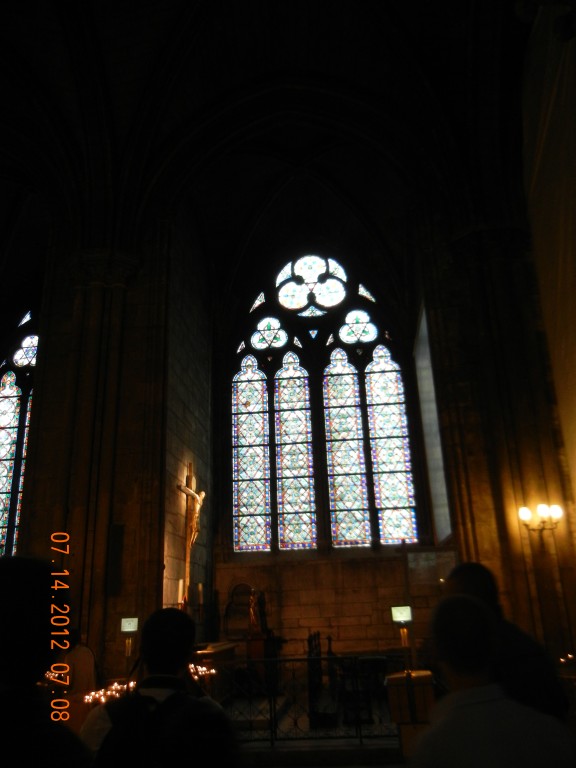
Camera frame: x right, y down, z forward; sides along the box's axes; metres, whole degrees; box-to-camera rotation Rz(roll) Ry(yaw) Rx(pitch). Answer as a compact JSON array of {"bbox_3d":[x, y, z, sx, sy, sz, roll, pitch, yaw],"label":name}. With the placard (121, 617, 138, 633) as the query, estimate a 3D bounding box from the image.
[{"bbox_3d":[-1.887,2.873,7.939,0.201,0.142,0.030,-4,-20,5],"label":"placard"}]

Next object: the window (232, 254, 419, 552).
[{"bbox_3d":[0.647,0.144,14.654,3.793,6.833,0.300,-4,-20,5],"label":"window"}]

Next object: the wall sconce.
[{"bbox_3d":[3.016,1.606,7.950,0.472,0.309,0.350,-4,-20,5],"label":"wall sconce"}]

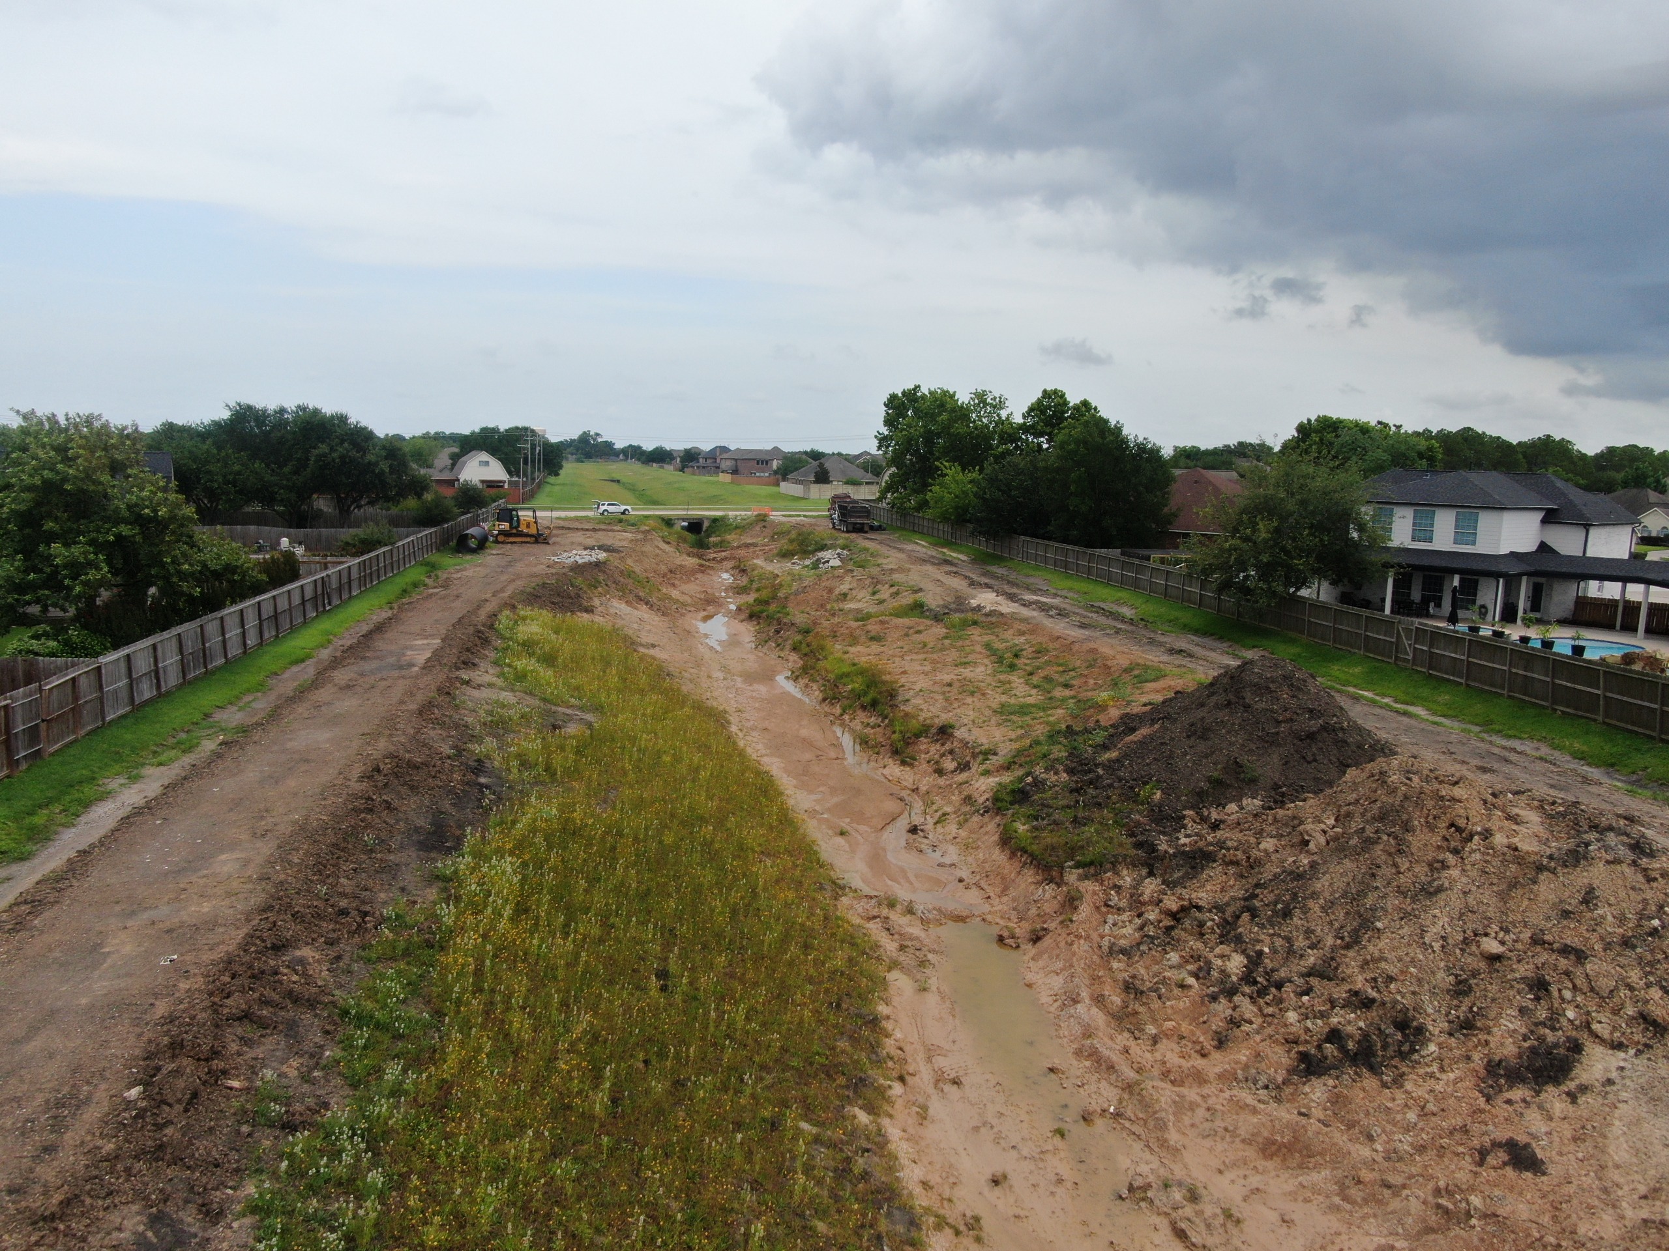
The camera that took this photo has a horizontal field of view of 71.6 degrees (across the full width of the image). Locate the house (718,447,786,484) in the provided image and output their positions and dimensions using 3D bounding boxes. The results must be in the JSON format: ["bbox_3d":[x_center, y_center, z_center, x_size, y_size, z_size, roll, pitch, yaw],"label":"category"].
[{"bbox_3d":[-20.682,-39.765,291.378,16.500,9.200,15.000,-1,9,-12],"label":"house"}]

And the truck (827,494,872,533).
[{"bbox_3d":[1.785,-12.464,132.122,2.600,3.650,8.600,-1,9,-15],"label":"truck"}]

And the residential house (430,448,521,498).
[{"bbox_3d":[-65.876,-27.672,210.373,15.000,8.300,14.000,-2,9,-20],"label":"residential house"}]

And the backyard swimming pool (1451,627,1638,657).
[{"bbox_3d":[36.588,1.116,59.966,6.200,0.750,10.000,-3,9,-23],"label":"backyard swimming pool"}]

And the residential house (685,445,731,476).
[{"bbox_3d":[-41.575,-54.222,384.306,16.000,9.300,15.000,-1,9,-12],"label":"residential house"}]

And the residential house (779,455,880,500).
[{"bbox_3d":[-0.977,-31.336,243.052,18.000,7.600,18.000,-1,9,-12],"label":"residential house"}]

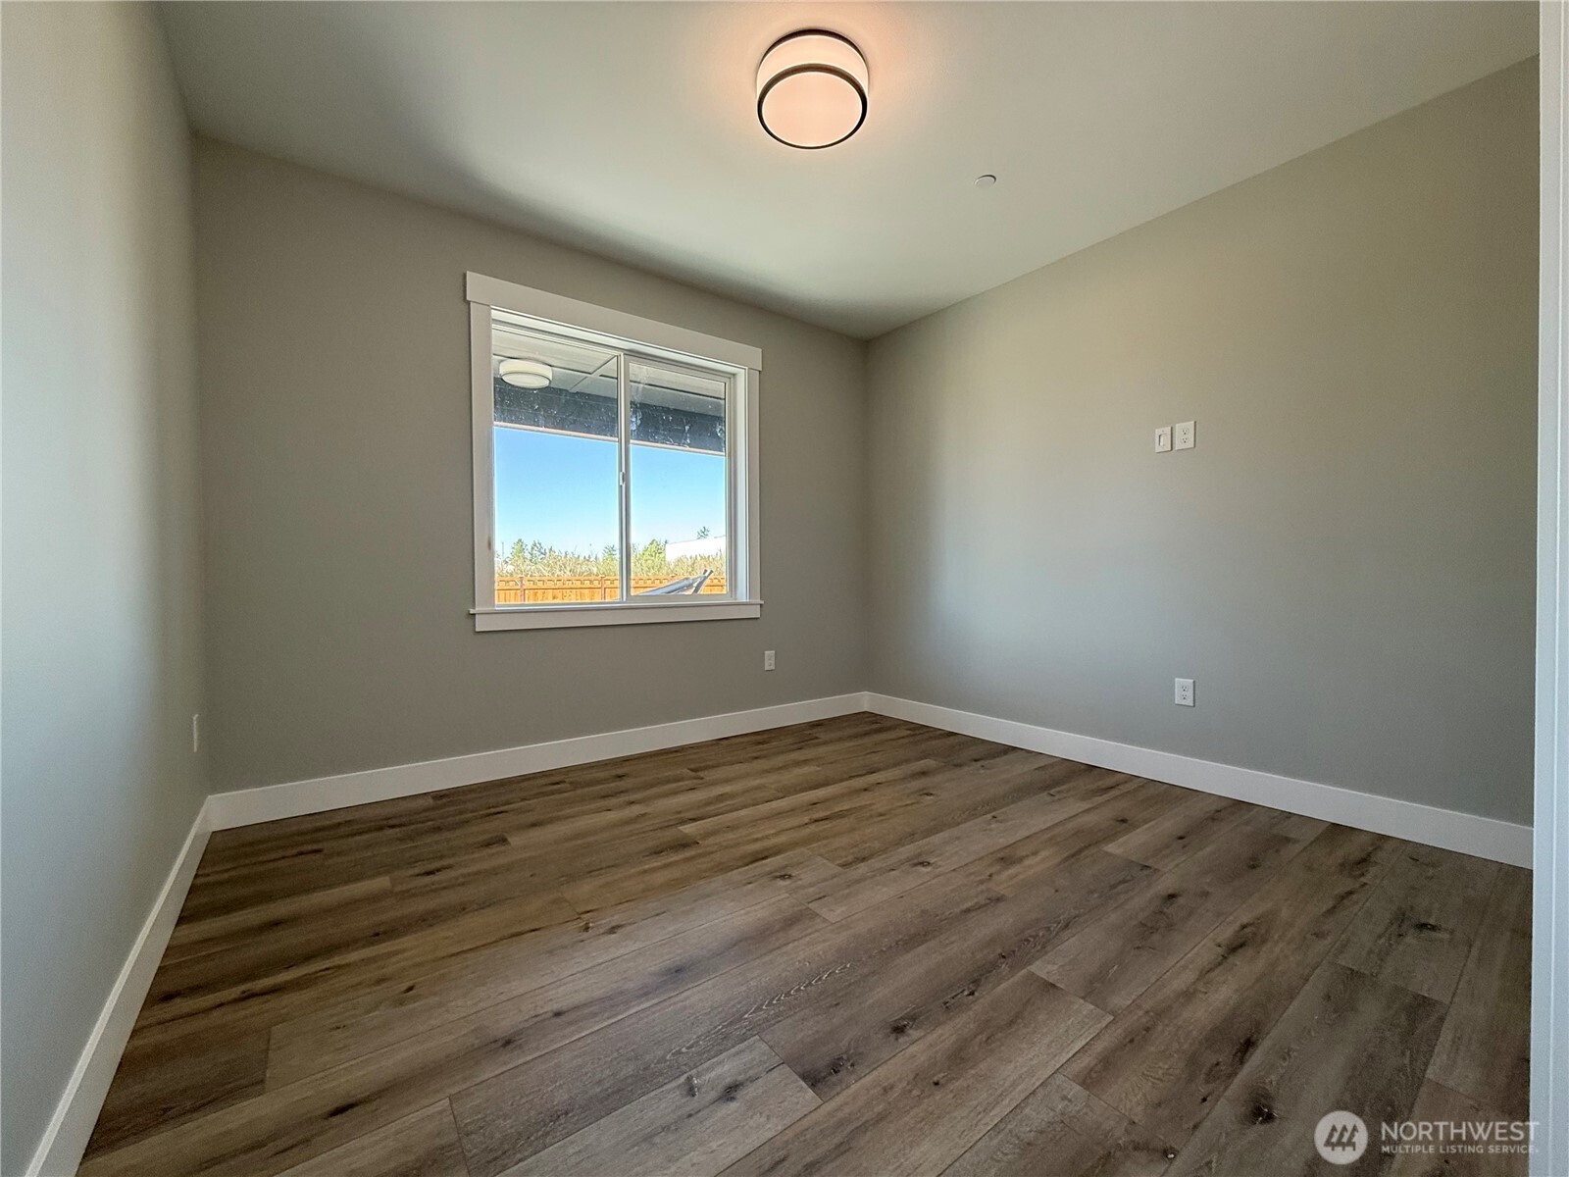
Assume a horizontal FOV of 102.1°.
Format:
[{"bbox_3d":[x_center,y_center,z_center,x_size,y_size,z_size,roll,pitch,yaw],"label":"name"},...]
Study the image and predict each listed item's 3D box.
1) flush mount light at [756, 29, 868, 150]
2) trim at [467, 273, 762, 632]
[{"bbox_3d":[0.098,-1.720,2.209,0.392,0.111,0.392,0,1,0],"label":"flush mount light"},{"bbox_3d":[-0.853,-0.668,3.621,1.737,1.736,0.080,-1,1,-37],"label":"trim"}]

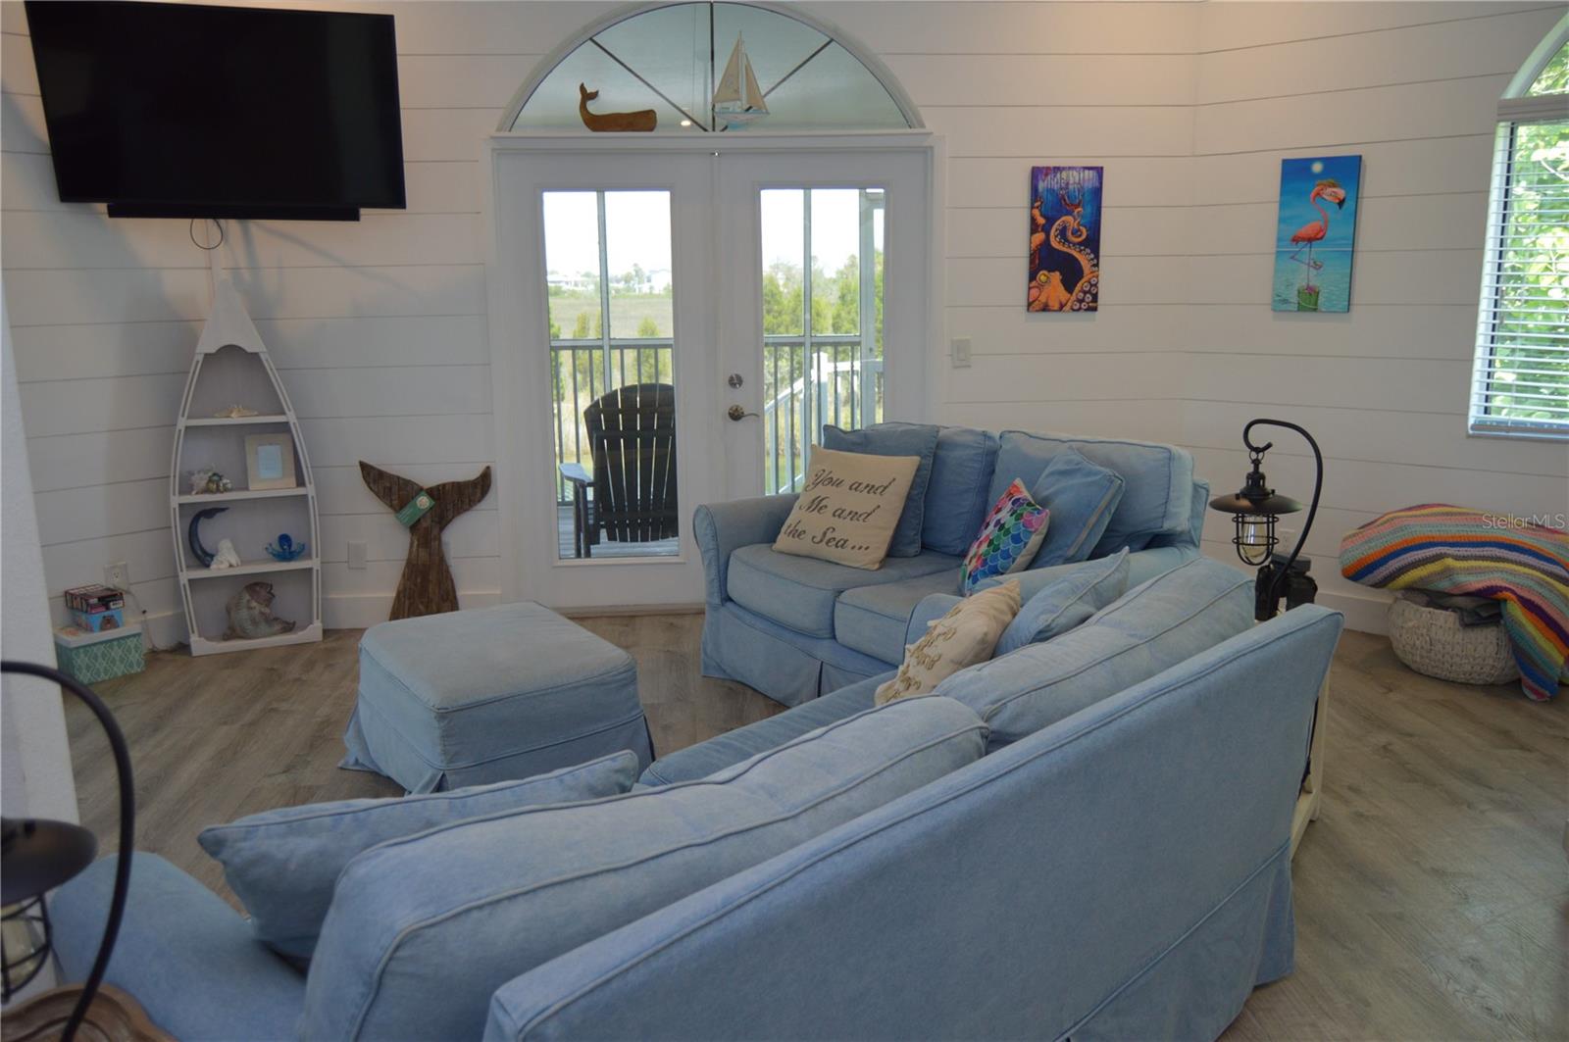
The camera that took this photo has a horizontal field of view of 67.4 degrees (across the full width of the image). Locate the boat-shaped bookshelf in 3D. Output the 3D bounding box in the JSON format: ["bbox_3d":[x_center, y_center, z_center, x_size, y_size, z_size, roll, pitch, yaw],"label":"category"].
[{"bbox_3d":[-2.244,-0.227,4.864,0.550,1.515,0.190,-5,12,-23],"label":"boat-shaped bookshelf"}]

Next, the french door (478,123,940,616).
[{"bbox_3d":[-0.282,-0.586,5.127,1.870,2.070,0.120,-1,11,-3],"label":"french door"}]

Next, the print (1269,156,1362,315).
[{"bbox_3d":[2.173,-1.163,4.795,0.300,0.611,0.035,8,14,38],"label":"print"}]

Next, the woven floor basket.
[{"bbox_3d":[2.539,0.426,4.388,0.510,0.310,0.510,-1,11,0],"label":"woven floor basket"}]

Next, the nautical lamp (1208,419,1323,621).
[{"bbox_3d":[1.230,0.005,3.045,0.284,0.541,0.245,-2,11,-8],"label":"nautical lamp"}]

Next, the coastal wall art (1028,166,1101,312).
[{"bbox_3d":[1.194,-1.200,5.027,0.307,0.603,0.035,-1,11,-3],"label":"coastal wall art"}]

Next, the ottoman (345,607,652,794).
[{"bbox_3d":[-0.909,0.564,3.669,0.685,0.400,0.840,-9,14,-35],"label":"ottoman"}]

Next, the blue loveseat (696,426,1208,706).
[{"bbox_3d":[0.490,0.213,4.017,0.950,0.920,1.570,-8,13,-32],"label":"blue loveseat"}]

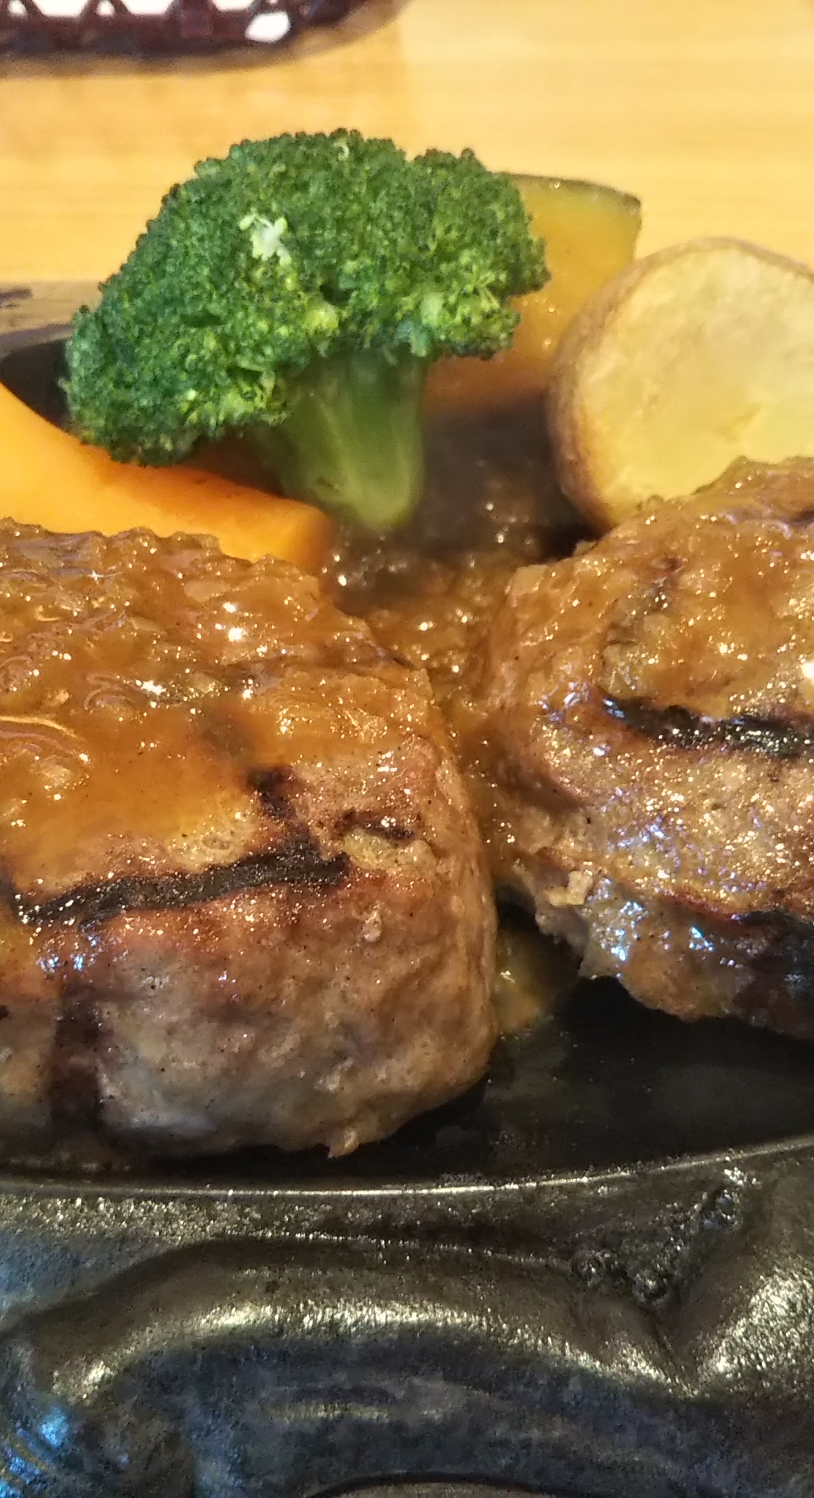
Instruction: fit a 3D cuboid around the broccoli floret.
[{"bbox_3d":[-0.014,-0.052,0.227,0.064,0.055,0.057,0,41,0],"label":"broccoli floret"}]

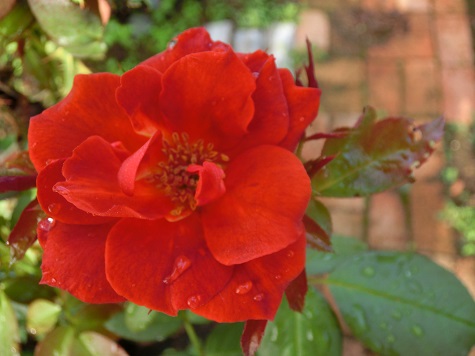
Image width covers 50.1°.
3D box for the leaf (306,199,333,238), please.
[{"bbox_3d":[0.028,0.014,0.180,0.010,0.006,0.014,0,78,-6],"label":"leaf"}]

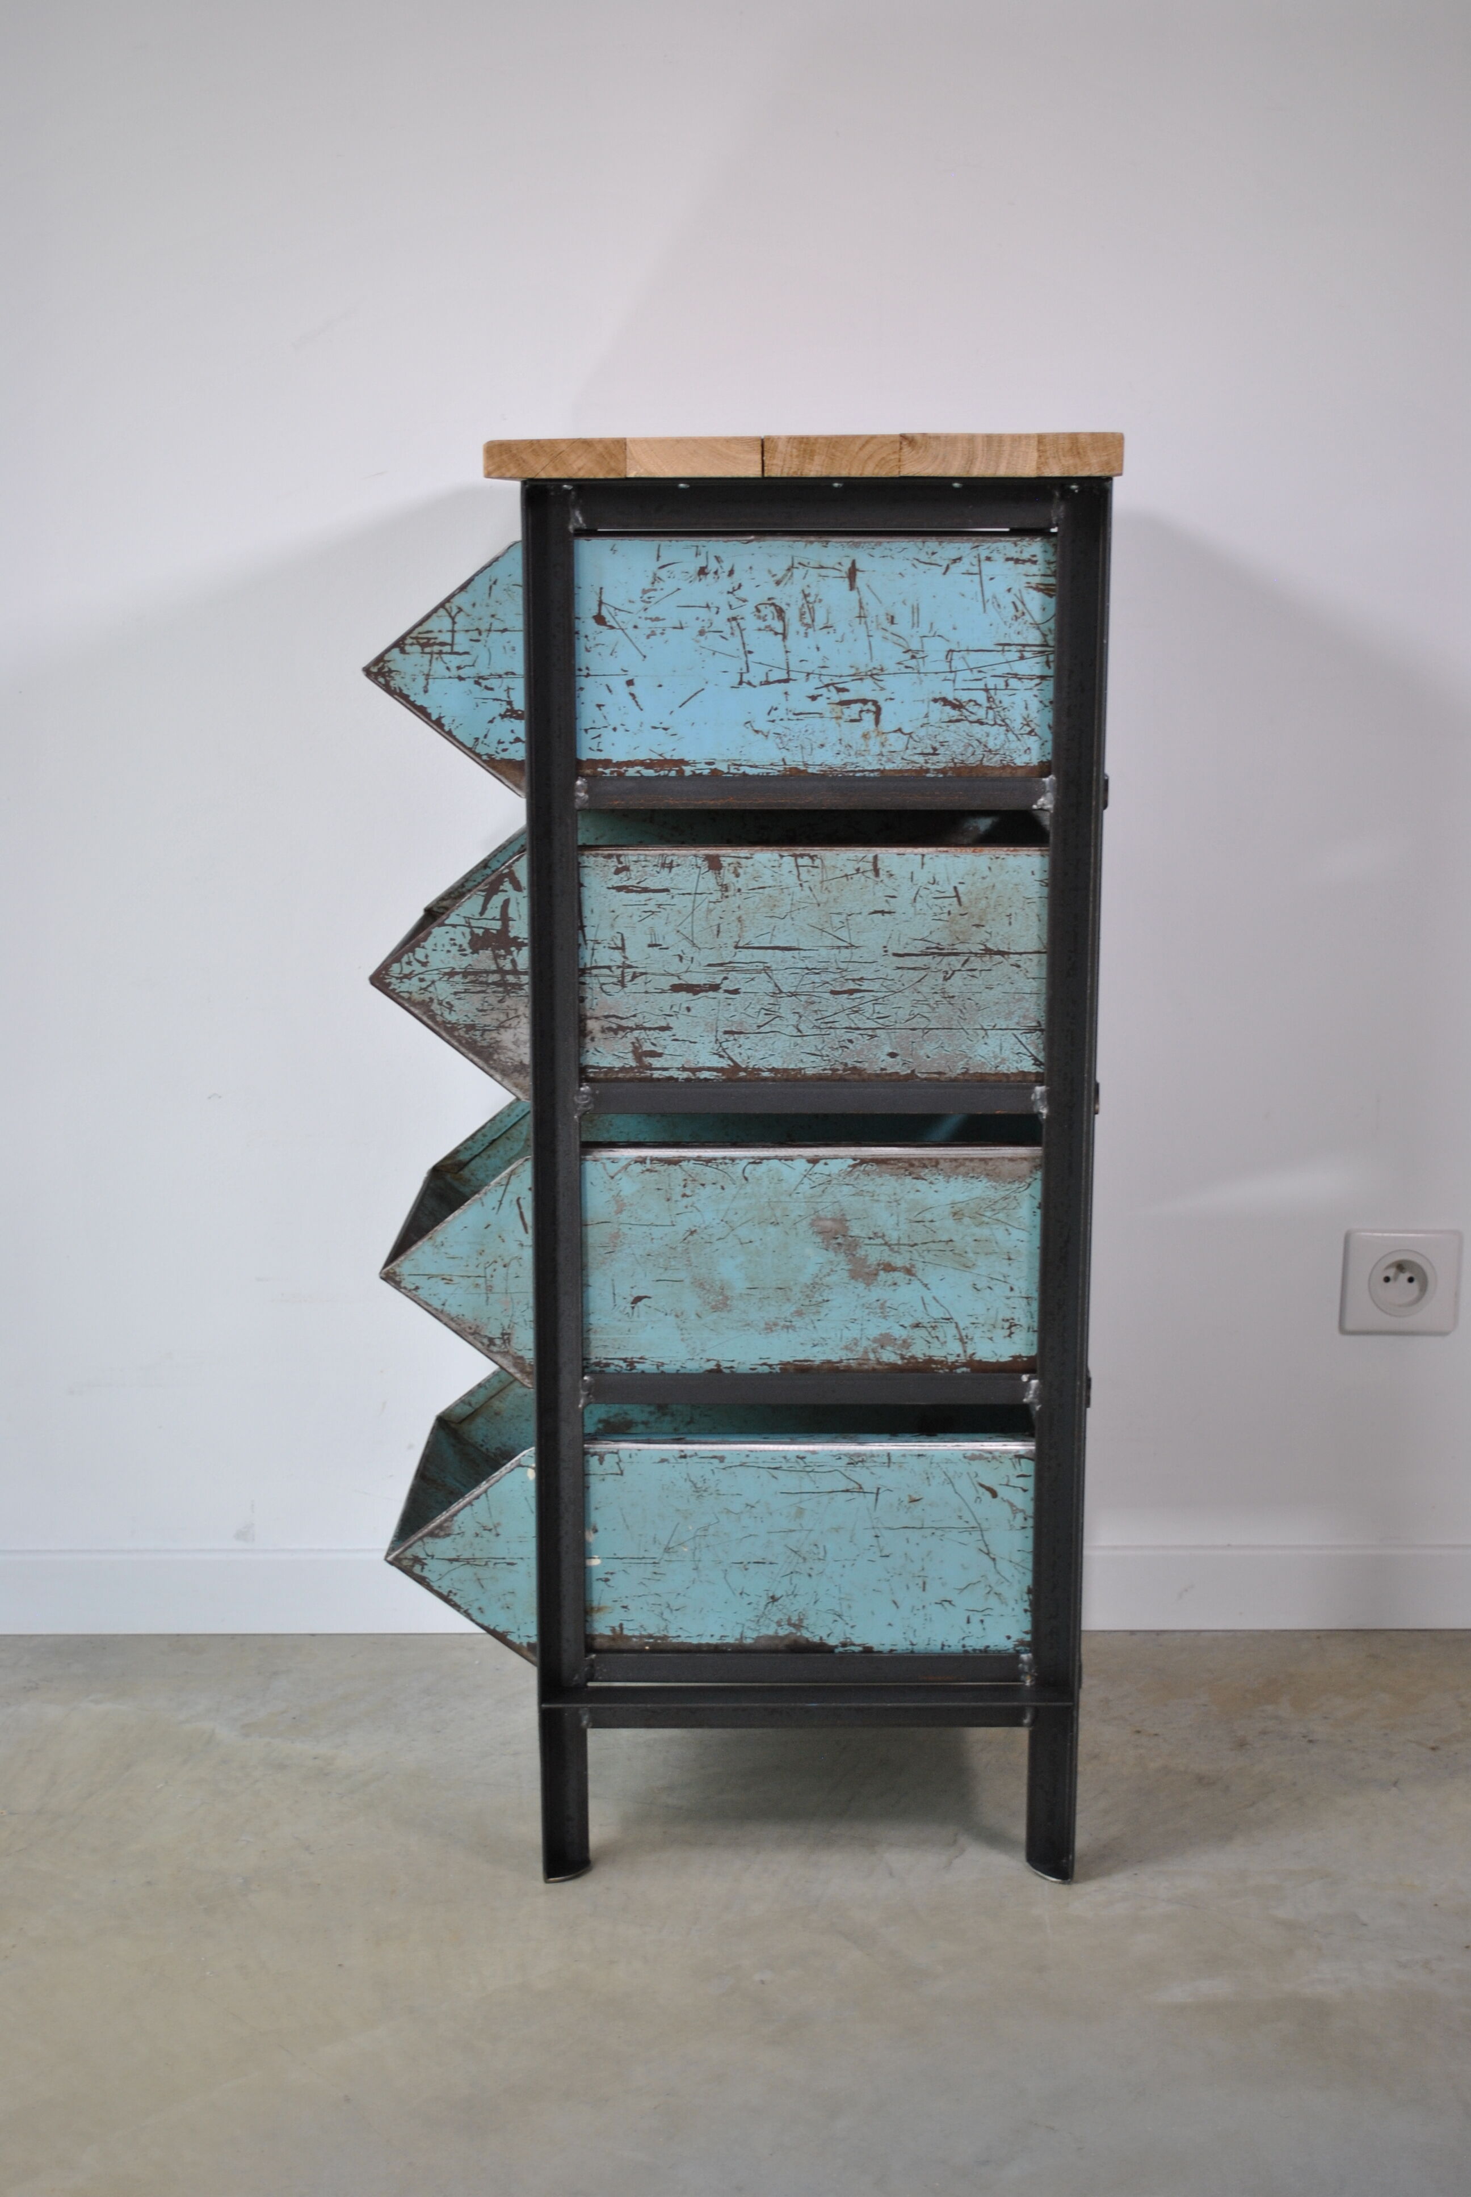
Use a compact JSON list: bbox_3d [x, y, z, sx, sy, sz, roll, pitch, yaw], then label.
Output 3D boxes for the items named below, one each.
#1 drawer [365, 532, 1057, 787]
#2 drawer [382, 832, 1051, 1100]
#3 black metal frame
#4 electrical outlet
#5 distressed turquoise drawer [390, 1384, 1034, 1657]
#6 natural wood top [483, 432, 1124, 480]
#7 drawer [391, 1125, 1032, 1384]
[{"bbox_3d":[-0.005,-0.293,1.815,0.443,0.157,0.288,0,12,0],"label":"drawer"},{"bbox_3d":[-0.005,-0.107,1.855,0.443,0.158,0.288,0,12,0],"label":"drawer"},{"bbox_3d":[0.050,0.039,1.889,0.350,0.904,0.350,0,12,0],"label":"black metal frame"},{"bbox_3d":[0.521,0.144,2.151,0.092,0.084,0.011,0,12,0],"label":"electrical outlet"},{"bbox_3d":[-0.005,0.269,1.937,0.443,0.155,0.288,0,12,0],"label":"distressed turquoise drawer"},{"bbox_3d":[0.041,-0.415,1.791,0.374,0.026,0.365,0,12,0],"label":"natural wood top"},{"bbox_3d":[-0.005,0.080,1.895,0.443,0.156,0.288,0,12,0],"label":"drawer"}]

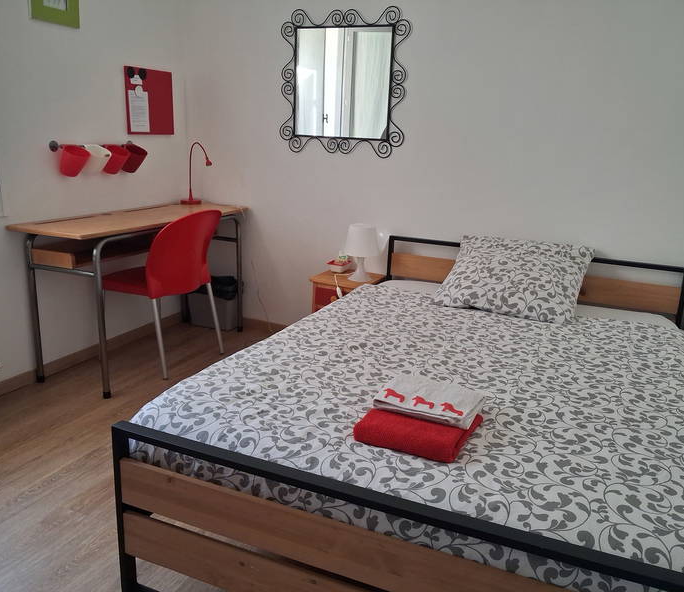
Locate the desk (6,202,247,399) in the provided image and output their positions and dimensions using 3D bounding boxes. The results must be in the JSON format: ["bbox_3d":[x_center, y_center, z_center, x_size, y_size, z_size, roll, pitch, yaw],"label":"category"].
[{"bbox_3d":[-1.016,-0.048,3.288,0.433,0.763,1.323,9,16,22],"label":"desk"}]

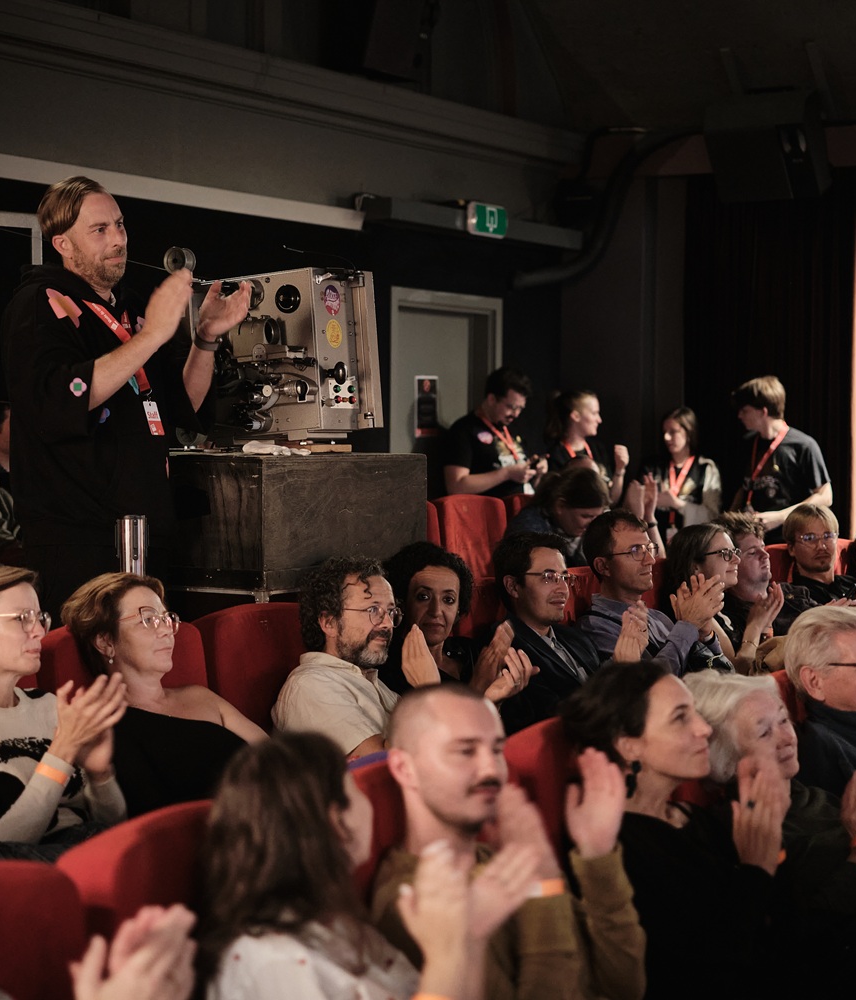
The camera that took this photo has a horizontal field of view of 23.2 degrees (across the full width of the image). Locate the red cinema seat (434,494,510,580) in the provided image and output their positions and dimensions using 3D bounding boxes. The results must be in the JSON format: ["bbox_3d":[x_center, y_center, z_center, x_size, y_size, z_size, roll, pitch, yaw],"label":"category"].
[{"bbox_3d":[0.311,0.491,7.521,0.620,1.000,0.550,1,2,32],"label":"red cinema seat"}]

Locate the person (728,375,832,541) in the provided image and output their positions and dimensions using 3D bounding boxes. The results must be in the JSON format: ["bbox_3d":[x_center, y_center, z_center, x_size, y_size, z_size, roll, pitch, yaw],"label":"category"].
[{"bbox_3d":[1.441,0.368,8.751,0.490,1.770,0.370,2,3,41],"label":"person"}]

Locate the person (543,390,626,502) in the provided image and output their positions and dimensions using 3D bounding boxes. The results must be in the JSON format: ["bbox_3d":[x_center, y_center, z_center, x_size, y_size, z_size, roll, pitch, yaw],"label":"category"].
[{"bbox_3d":[0.709,0.366,9.357,0.450,1.720,0.340,-2,3,-41],"label":"person"}]

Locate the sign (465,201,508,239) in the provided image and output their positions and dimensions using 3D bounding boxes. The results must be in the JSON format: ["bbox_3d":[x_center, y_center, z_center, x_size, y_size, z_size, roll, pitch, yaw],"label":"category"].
[{"bbox_3d":[0.272,-1.264,9.400,0.060,0.155,0.300,1,2,32],"label":"sign"}]

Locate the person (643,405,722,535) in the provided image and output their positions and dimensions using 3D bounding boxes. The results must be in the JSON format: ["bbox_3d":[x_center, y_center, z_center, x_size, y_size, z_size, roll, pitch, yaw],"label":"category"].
[{"bbox_3d":[1.115,0.402,9.402,0.440,1.650,0.320,1,2,25],"label":"person"}]

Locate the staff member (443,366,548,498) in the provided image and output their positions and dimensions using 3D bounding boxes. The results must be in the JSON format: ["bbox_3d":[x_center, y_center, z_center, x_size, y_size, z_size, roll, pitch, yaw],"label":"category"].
[{"bbox_3d":[0.308,0.360,8.505,0.390,1.800,0.480,2,3,41],"label":"staff member"}]

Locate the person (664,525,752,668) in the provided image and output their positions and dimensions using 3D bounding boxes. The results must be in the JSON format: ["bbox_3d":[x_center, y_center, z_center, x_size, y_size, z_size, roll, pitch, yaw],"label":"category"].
[{"bbox_3d":[1.062,0.681,7.046,0.750,1.190,0.520,1,2,32],"label":"person"}]

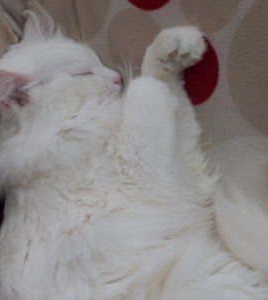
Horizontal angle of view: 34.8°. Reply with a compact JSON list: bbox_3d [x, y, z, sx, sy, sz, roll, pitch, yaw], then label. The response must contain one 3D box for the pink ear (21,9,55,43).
[{"bbox_3d":[-0.113,-0.145,0.500,0.025,0.035,0.040,-13,80,-31],"label":"pink ear"}]

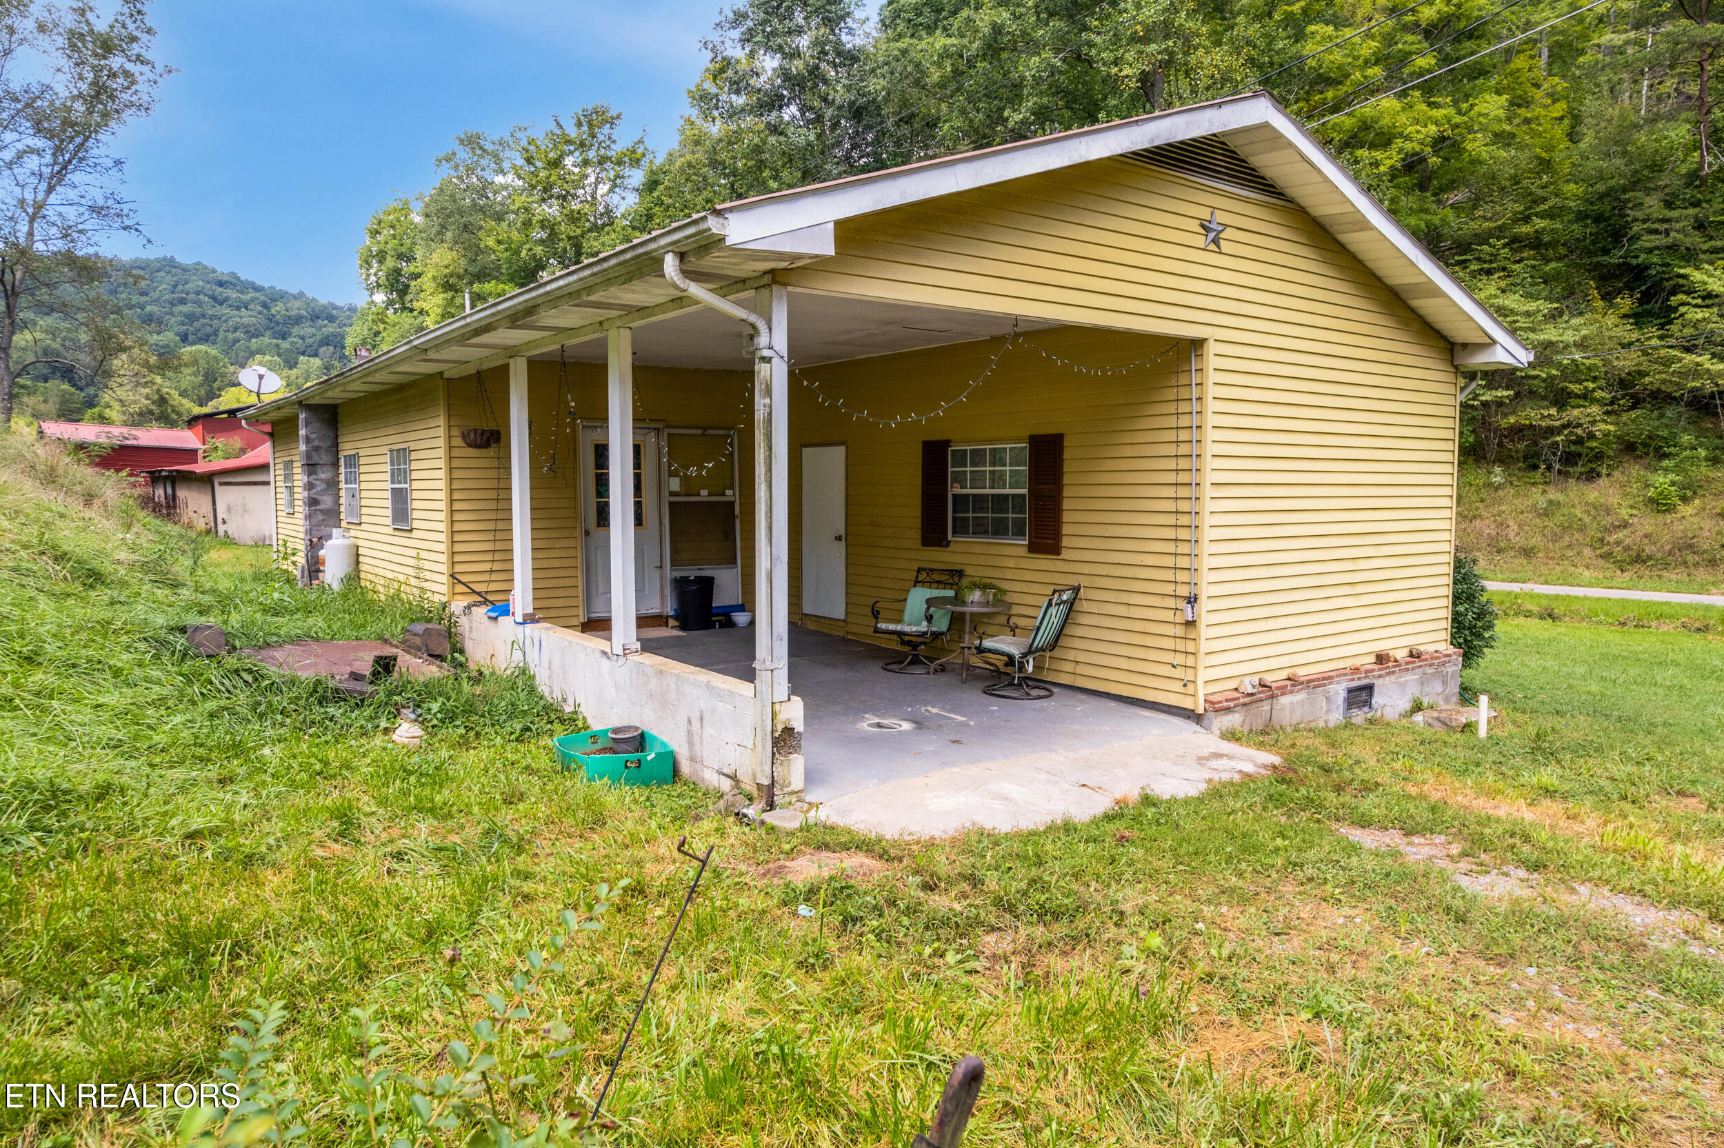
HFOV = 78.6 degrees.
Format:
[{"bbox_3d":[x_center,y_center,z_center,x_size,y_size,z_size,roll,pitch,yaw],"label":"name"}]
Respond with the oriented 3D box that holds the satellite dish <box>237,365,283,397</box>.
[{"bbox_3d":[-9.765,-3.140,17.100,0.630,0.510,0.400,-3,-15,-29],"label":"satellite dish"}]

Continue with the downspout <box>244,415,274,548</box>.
[{"bbox_3d":[-10.537,-1.527,18.461,0.480,2.500,0.100,-3,6,-37],"label":"downspout"}]

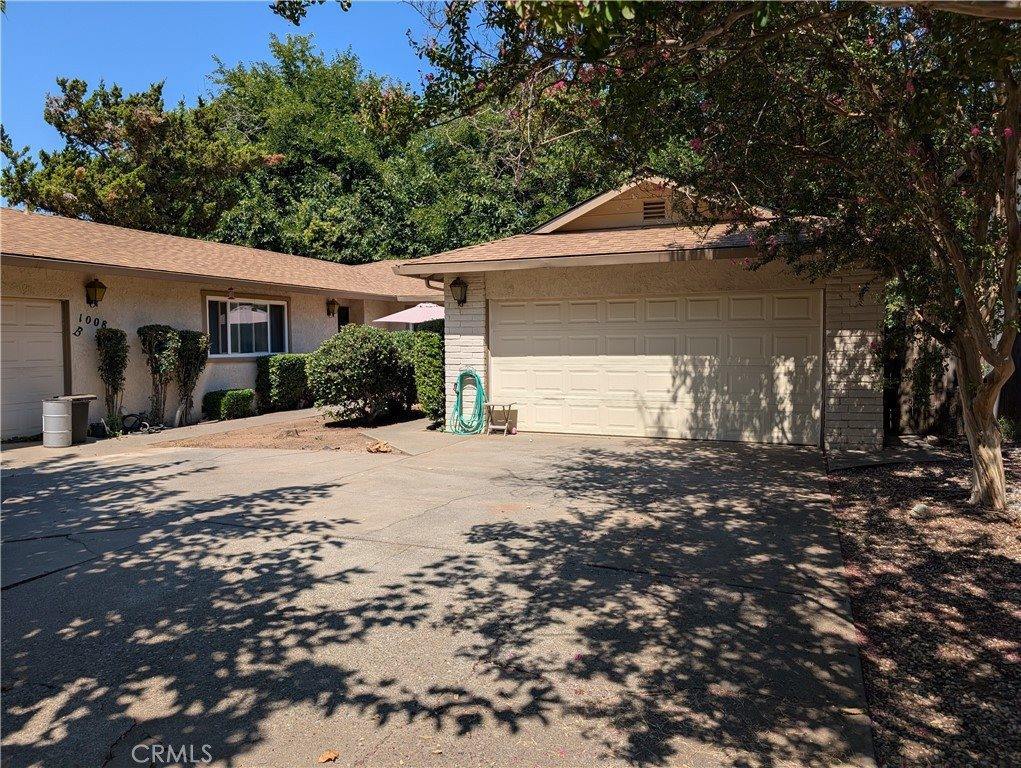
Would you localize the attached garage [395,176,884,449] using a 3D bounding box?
[{"bbox_3d":[2.945,-1.379,12.969,7.300,4.100,6.800,1,4,22],"label":"attached garage"}]

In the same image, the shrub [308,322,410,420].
[{"bbox_3d":[-2.836,-0.195,13.050,1.850,1.800,1.800,0,3,0],"label":"shrub"}]

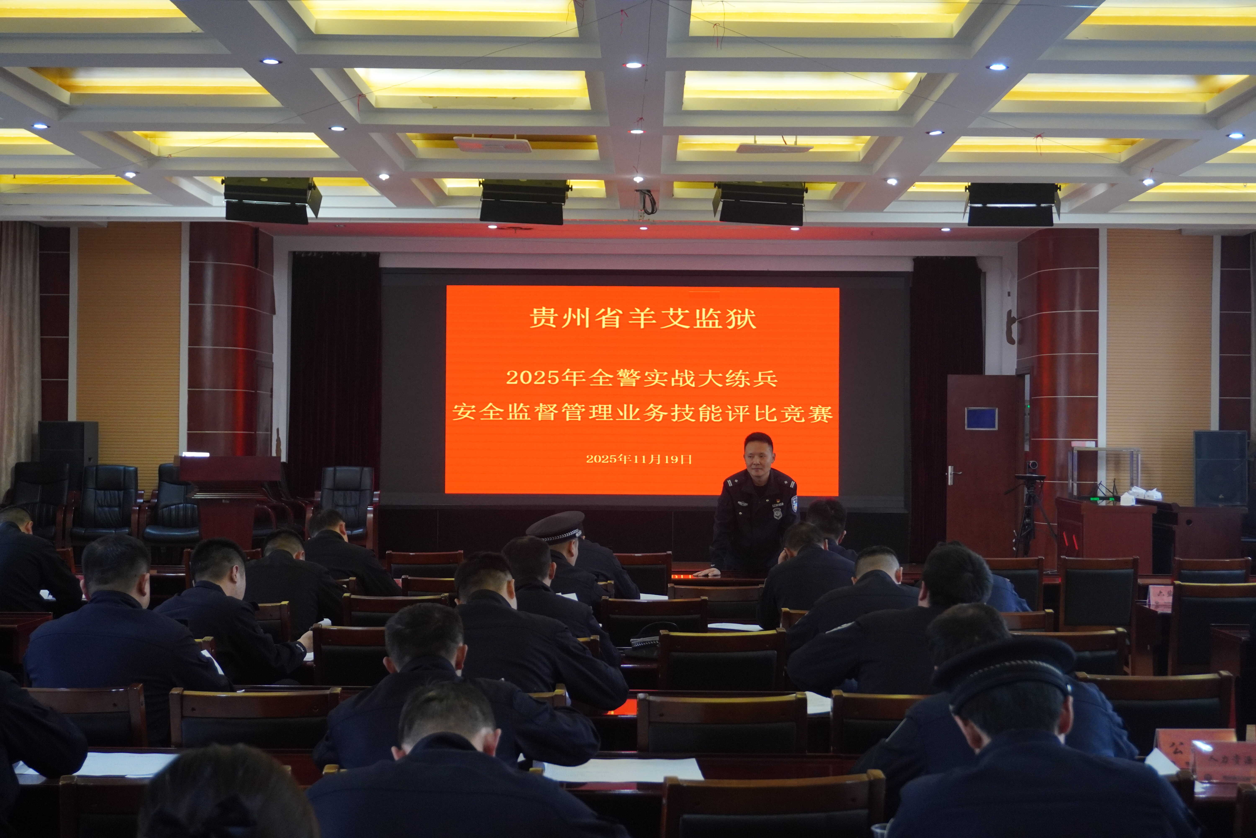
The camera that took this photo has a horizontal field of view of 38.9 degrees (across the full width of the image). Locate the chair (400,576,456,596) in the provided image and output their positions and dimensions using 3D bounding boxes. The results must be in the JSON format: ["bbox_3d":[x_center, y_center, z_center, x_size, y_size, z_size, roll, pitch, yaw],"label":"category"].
[{"bbox_3d":[-0.849,1.203,8.645,0.450,0.920,0.530,0,-1,1],"label":"chair"}]

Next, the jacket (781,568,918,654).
[{"bbox_3d":[0.840,0.849,6.200,0.600,0.647,0.500,1,-1,-2],"label":"jacket"}]

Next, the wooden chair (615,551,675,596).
[{"bbox_3d":[0.033,1.218,10.140,0.450,0.915,0.520,1,-1,1],"label":"wooden chair"}]

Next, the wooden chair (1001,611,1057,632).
[{"bbox_3d":[1.436,1.201,7.146,0.450,0.920,0.530,0,-1,1],"label":"wooden chair"}]

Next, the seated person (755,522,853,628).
[{"bbox_3d":[0.735,1.029,7.150,0.520,1.230,0.720,1,-1,1],"label":"seated person"}]

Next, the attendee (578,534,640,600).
[{"bbox_3d":[-0.188,1.120,8.850,0.530,1.210,0.800,1,-1,1],"label":"attendee"}]

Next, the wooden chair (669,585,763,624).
[{"bbox_3d":[0.399,1.209,8.268,0.450,0.920,0.530,0,-1,1],"label":"wooden chair"}]

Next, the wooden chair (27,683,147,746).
[{"bbox_3d":[-1.532,1.194,5.031,0.450,0.950,0.550,1,-1,1],"label":"wooden chair"}]

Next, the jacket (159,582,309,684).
[{"bbox_3d":[-1.339,0.854,6.000,0.550,0.610,0.500,0,-1,16],"label":"jacket"}]

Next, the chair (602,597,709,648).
[{"bbox_3d":[0.114,1.241,7.843,0.450,0.950,0.550,1,-1,1],"label":"chair"}]

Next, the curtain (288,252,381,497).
[{"bbox_3d":[-2.836,-0.166,17.200,0.892,2.875,0.150,1,-1,1],"label":"curtain"}]

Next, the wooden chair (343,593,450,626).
[{"bbox_3d":[-0.961,1.182,7.578,0.450,0.920,0.530,0,-1,-1],"label":"wooden chair"}]

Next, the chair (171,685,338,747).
[{"bbox_3d":[-0.941,1.139,4.750,0.450,0.915,0.520,1,-1,1],"label":"chair"}]

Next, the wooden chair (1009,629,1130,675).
[{"bbox_3d":[1.510,1.183,6.360,0.450,0.915,0.520,1,-1,1],"label":"wooden chair"}]

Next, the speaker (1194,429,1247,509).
[{"bbox_3d":[5.268,0.445,15.800,0.450,0.710,0.450,0,-1,19],"label":"speaker"}]

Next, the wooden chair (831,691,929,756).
[{"bbox_3d":[0.730,1.161,4.828,0.450,0.920,0.530,0,-1,-1],"label":"wooden chair"}]

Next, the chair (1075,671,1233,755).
[{"bbox_3d":[1.517,1.226,5.391,0.450,0.950,0.550,1,-1,1],"label":"chair"}]

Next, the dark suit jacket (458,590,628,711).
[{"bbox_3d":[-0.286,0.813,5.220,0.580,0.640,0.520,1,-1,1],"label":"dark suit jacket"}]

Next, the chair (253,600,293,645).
[{"bbox_3d":[-1.625,1.223,7.610,0.450,0.950,0.550,1,-1,1],"label":"chair"}]

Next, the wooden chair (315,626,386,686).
[{"bbox_3d":[-0.903,1.218,6.634,0.450,0.950,0.550,1,-1,1],"label":"wooden chair"}]

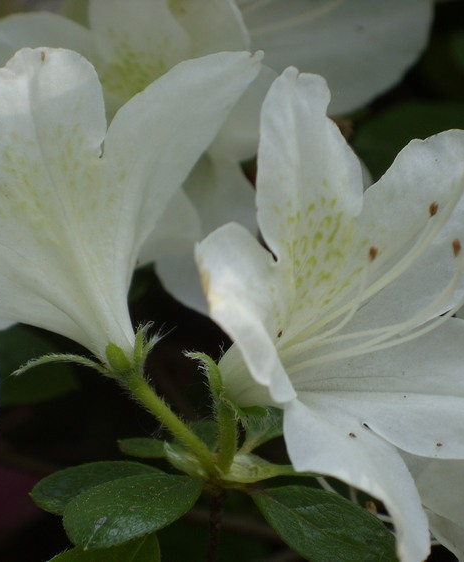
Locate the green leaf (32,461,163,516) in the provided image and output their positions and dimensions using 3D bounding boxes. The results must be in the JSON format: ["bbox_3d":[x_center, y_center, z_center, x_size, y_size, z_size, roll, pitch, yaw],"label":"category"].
[{"bbox_3d":[-0.017,0.030,0.602,0.026,0.005,0.013,-5,34,7],"label":"green leaf"}]

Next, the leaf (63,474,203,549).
[{"bbox_3d":[-0.014,0.033,0.590,0.014,0.005,0.028,25,37,30],"label":"leaf"}]

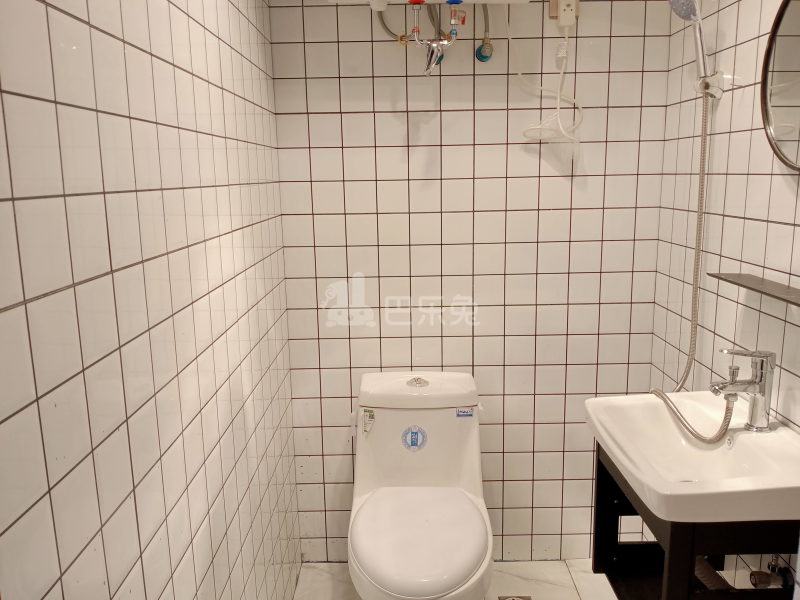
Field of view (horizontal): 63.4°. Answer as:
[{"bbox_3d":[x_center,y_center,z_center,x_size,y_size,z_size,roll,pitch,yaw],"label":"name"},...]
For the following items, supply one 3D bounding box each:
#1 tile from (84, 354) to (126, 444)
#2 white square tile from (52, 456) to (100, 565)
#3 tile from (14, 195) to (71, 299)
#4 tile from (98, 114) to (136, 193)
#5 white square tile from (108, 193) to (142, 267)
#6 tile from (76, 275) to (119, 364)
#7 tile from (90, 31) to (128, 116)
[{"bbox_3d":[-0.374,0.121,0.816,0.010,0.099,0.099,-1,11,0],"label":"tile"},{"bbox_3d":[-0.368,0.238,0.732,0.010,0.098,0.098,-1,11,0],"label":"white square tile"},{"bbox_3d":[-0.378,-0.057,0.680,0.010,0.099,0.099,-1,11,0],"label":"tile"},{"bbox_3d":[-0.379,-0.194,0.857,0.010,0.099,0.099,-1,11,0],"label":"tile"},{"bbox_3d":[-0.373,-0.094,0.872,0.010,0.098,0.098,-1,11,0],"label":"white square tile"},{"bbox_3d":[-0.376,0.022,0.797,0.010,0.099,0.099,-1,11,0],"label":"tile"},{"bbox_3d":[-0.377,-0.290,0.834,0.010,0.098,0.098,-1,11,0],"label":"tile"}]

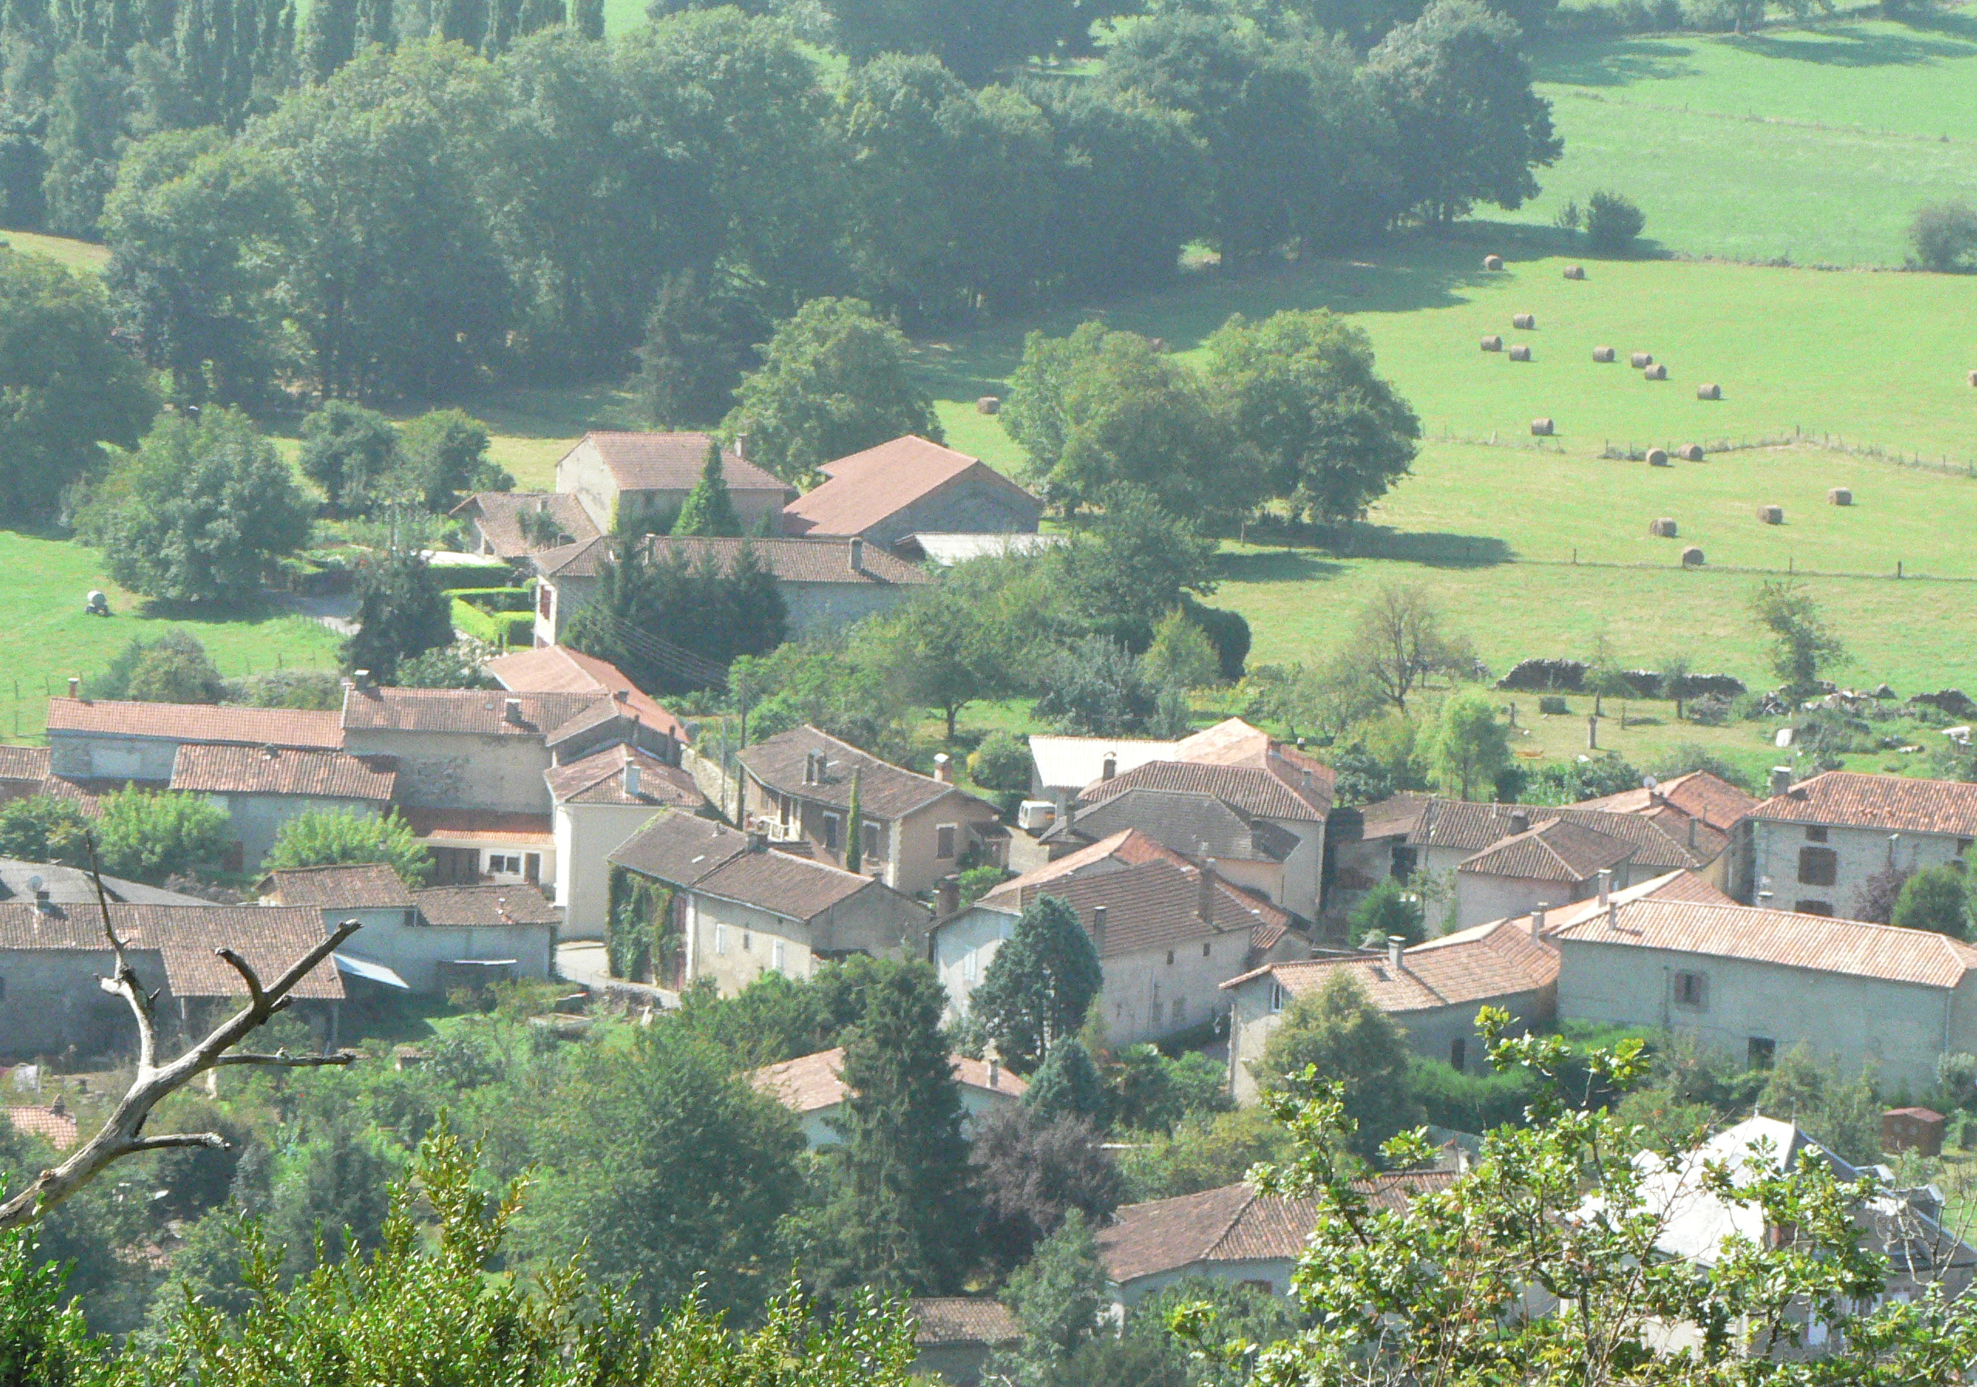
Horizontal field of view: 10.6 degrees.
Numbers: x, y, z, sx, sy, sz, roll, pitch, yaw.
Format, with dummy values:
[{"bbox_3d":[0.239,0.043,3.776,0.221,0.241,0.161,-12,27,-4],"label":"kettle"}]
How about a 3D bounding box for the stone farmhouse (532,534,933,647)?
[{"bbox_3d":[-16.990,-6.920,702.810,25.000,7.900,9.200,1,8,-10],"label":"stone farmhouse"}]

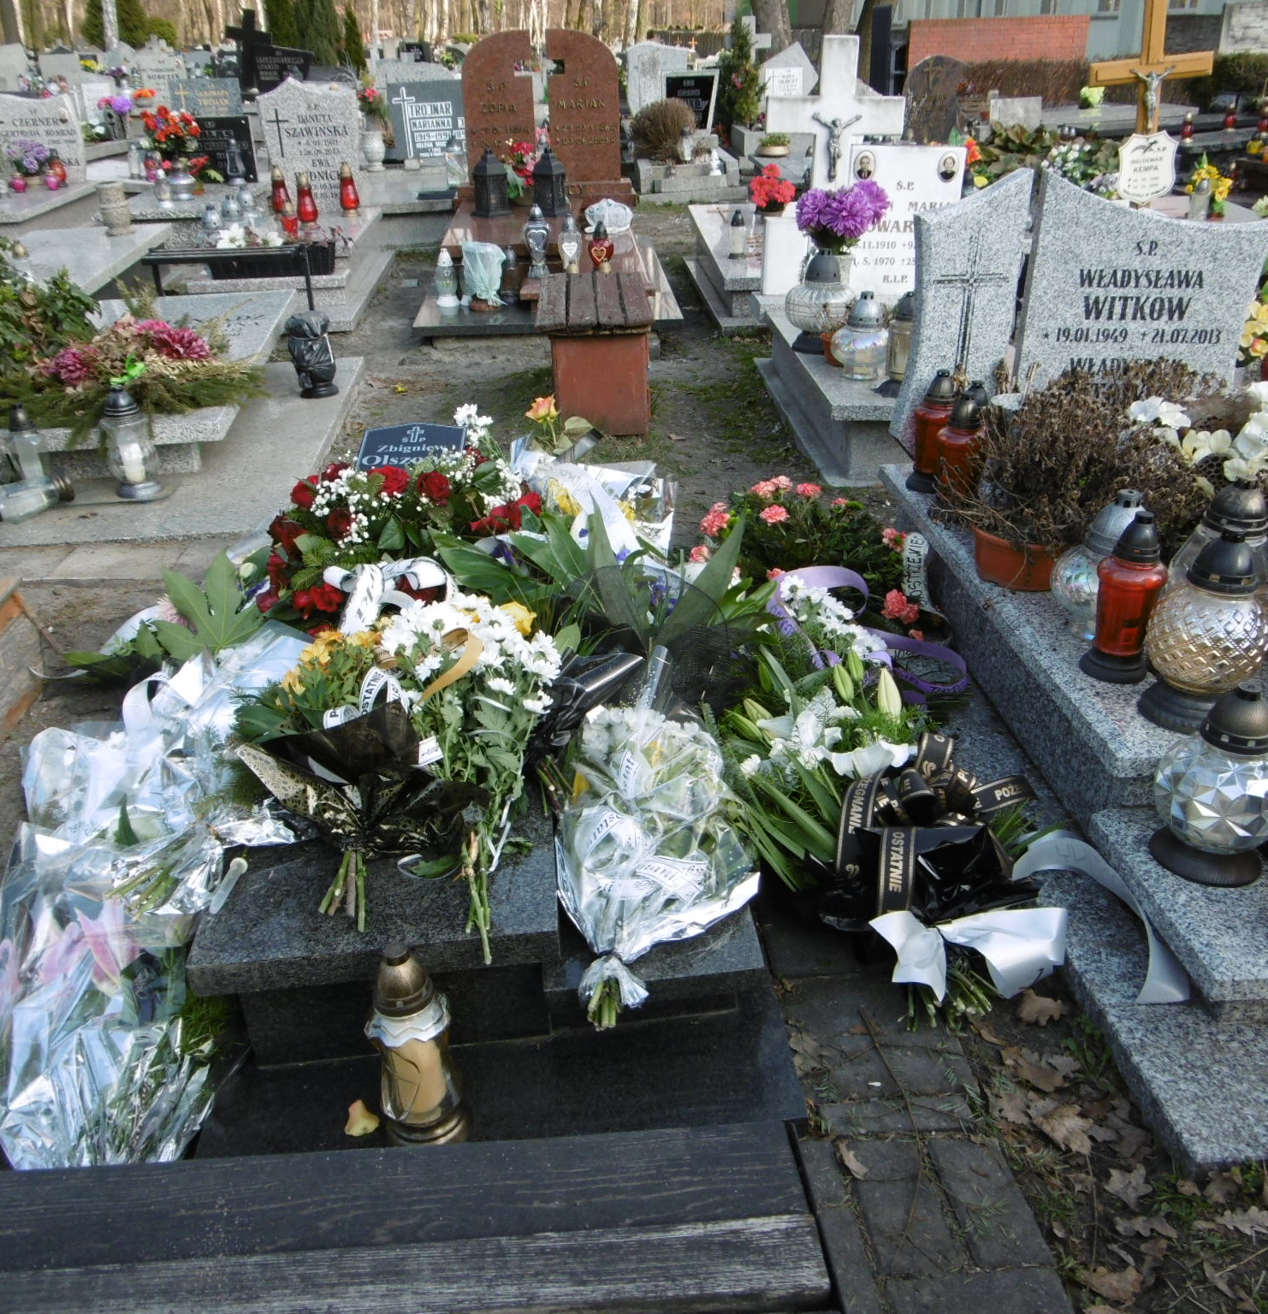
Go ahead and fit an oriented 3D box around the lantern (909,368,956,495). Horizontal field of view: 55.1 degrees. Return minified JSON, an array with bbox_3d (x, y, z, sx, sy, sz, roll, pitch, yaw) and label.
[{"bbox_3d":[0.775,-0.585,3.131,0.122,0.301,0.122,-3,29,-3],"label":"lantern"}]

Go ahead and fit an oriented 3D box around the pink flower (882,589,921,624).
[{"bbox_3d":[0.606,-0.113,2.750,0.080,0.075,0.070,-3,29,-3],"label":"pink flower"}]

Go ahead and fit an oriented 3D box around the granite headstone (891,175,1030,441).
[{"bbox_3d":[0.873,-0.896,3.298,0.310,0.800,0.100,-2,27,-4],"label":"granite headstone"}]

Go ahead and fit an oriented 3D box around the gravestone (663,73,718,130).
[{"bbox_3d":[0.515,-5.058,11.129,0.490,0.559,0.080,-3,29,-4],"label":"gravestone"}]

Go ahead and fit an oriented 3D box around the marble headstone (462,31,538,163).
[{"bbox_3d":[-0.890,-3.663,8.097,0.490,0.920,0.100,-1,27,-3],"label":"marble headstone"}]

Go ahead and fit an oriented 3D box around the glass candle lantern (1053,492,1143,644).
[{"bbox_3d":[0.982,-0.187,2.463,0.220,0.293,0.220,-2,27,-4],"label":"glass candle lantern"}]

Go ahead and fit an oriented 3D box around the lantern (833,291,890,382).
[{"bbox_3d":[0.722,-1.003,3.808,0.180,0.259,0.180,-3,29,-3],"label":"lantern"}]

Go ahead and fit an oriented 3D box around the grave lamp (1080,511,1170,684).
[{"bbox_3d":[0.924,-0.119,2.272,0.130,0.312,0.130,-3,29,-3],"label":"grave lamp"}]

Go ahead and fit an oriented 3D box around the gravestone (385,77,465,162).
[{"bbox_3d":[-1.731,-4.965,11.277,1.000,0.690,0.100,-2,27,-4],"label":"gravestone"}]

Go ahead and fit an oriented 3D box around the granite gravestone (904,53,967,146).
[{"bbox_3d":[2.767,-5.184,11.263,0.560,0.762,0.120,-3,29,-4],"label":"granite gravestone"}]

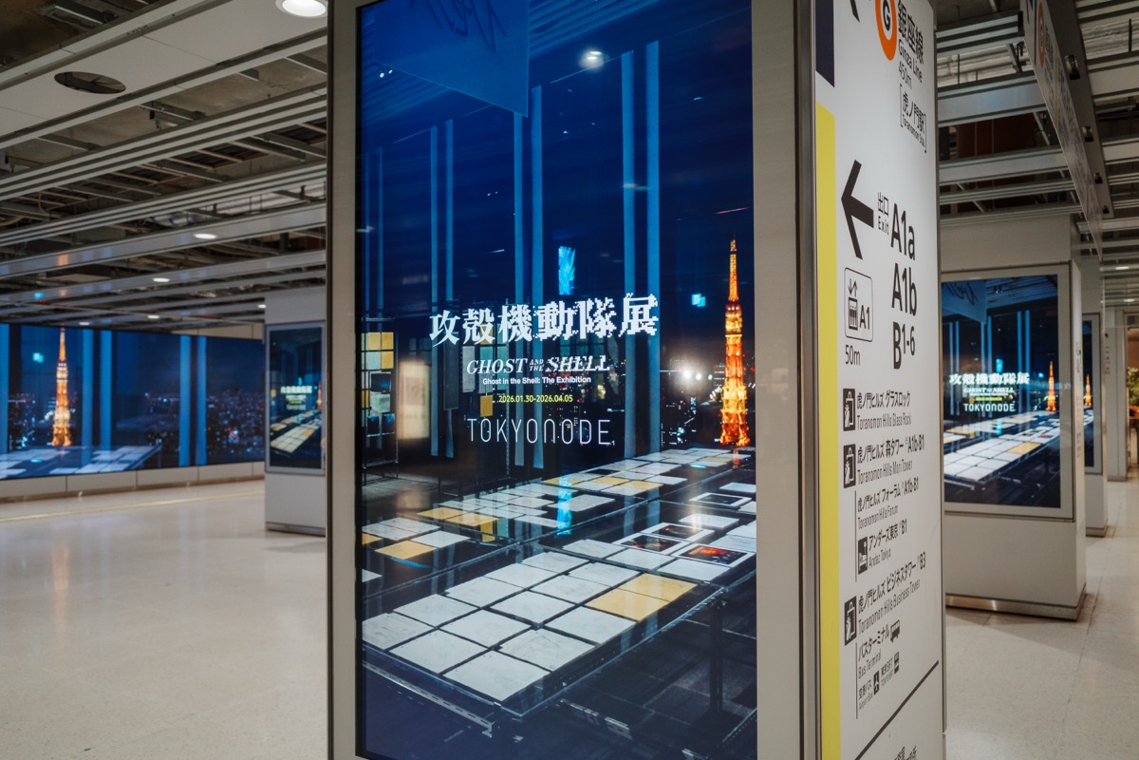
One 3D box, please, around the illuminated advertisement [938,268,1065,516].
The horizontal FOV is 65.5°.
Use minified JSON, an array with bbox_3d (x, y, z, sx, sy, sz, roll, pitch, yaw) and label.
[{"bbox_3d":[3.068,0.092,6.521,0.934,1.660,0.070,-1,-1,33],"label":"illuminated advertisement"}]

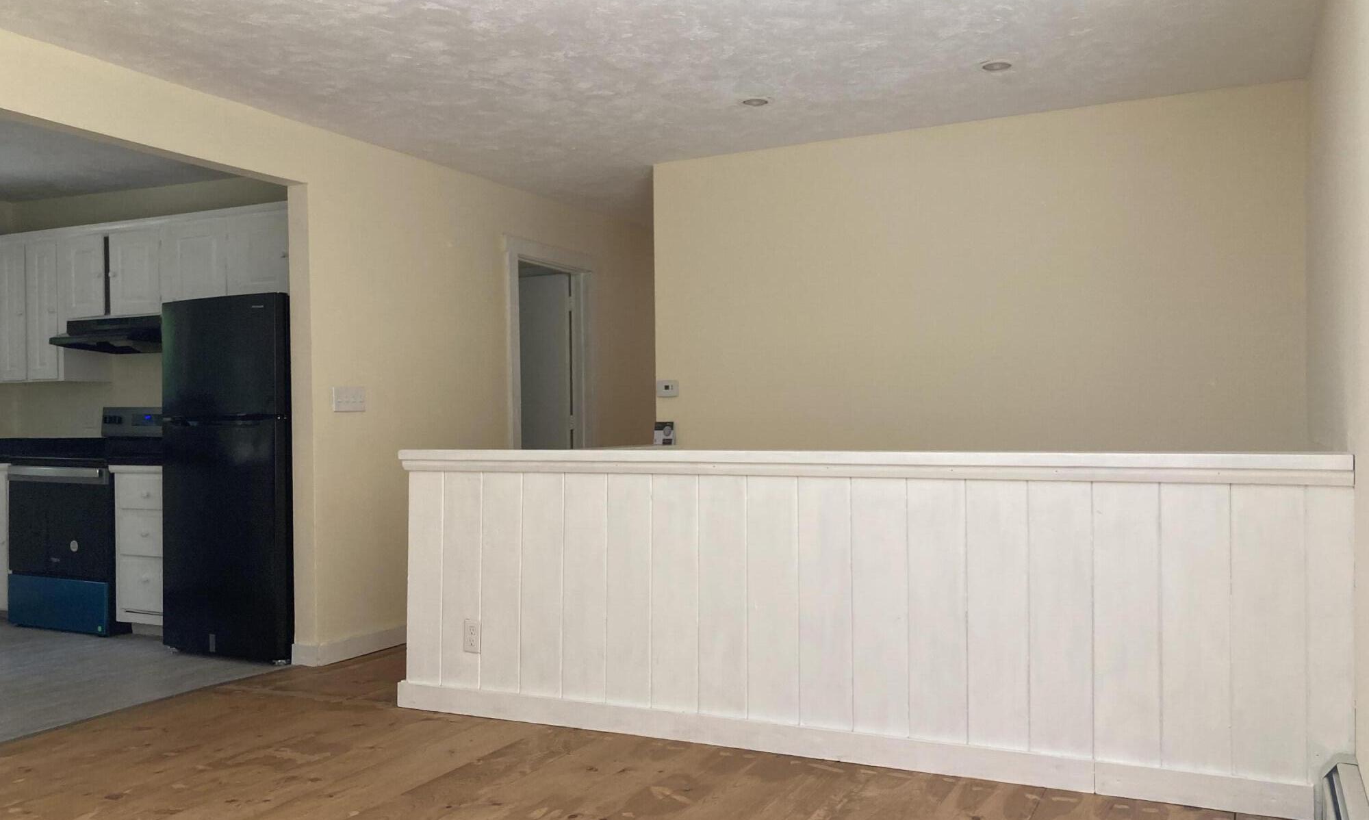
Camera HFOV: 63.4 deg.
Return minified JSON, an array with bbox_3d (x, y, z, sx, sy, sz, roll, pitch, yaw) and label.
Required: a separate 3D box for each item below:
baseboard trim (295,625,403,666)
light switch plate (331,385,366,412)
[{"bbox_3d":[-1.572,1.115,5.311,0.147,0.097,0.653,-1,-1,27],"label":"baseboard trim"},{"bbox_3d":[-1.560,-0.048,5.184,0.012,0.115,0.208,-1,-1,27],"label":"light switch plate"}]

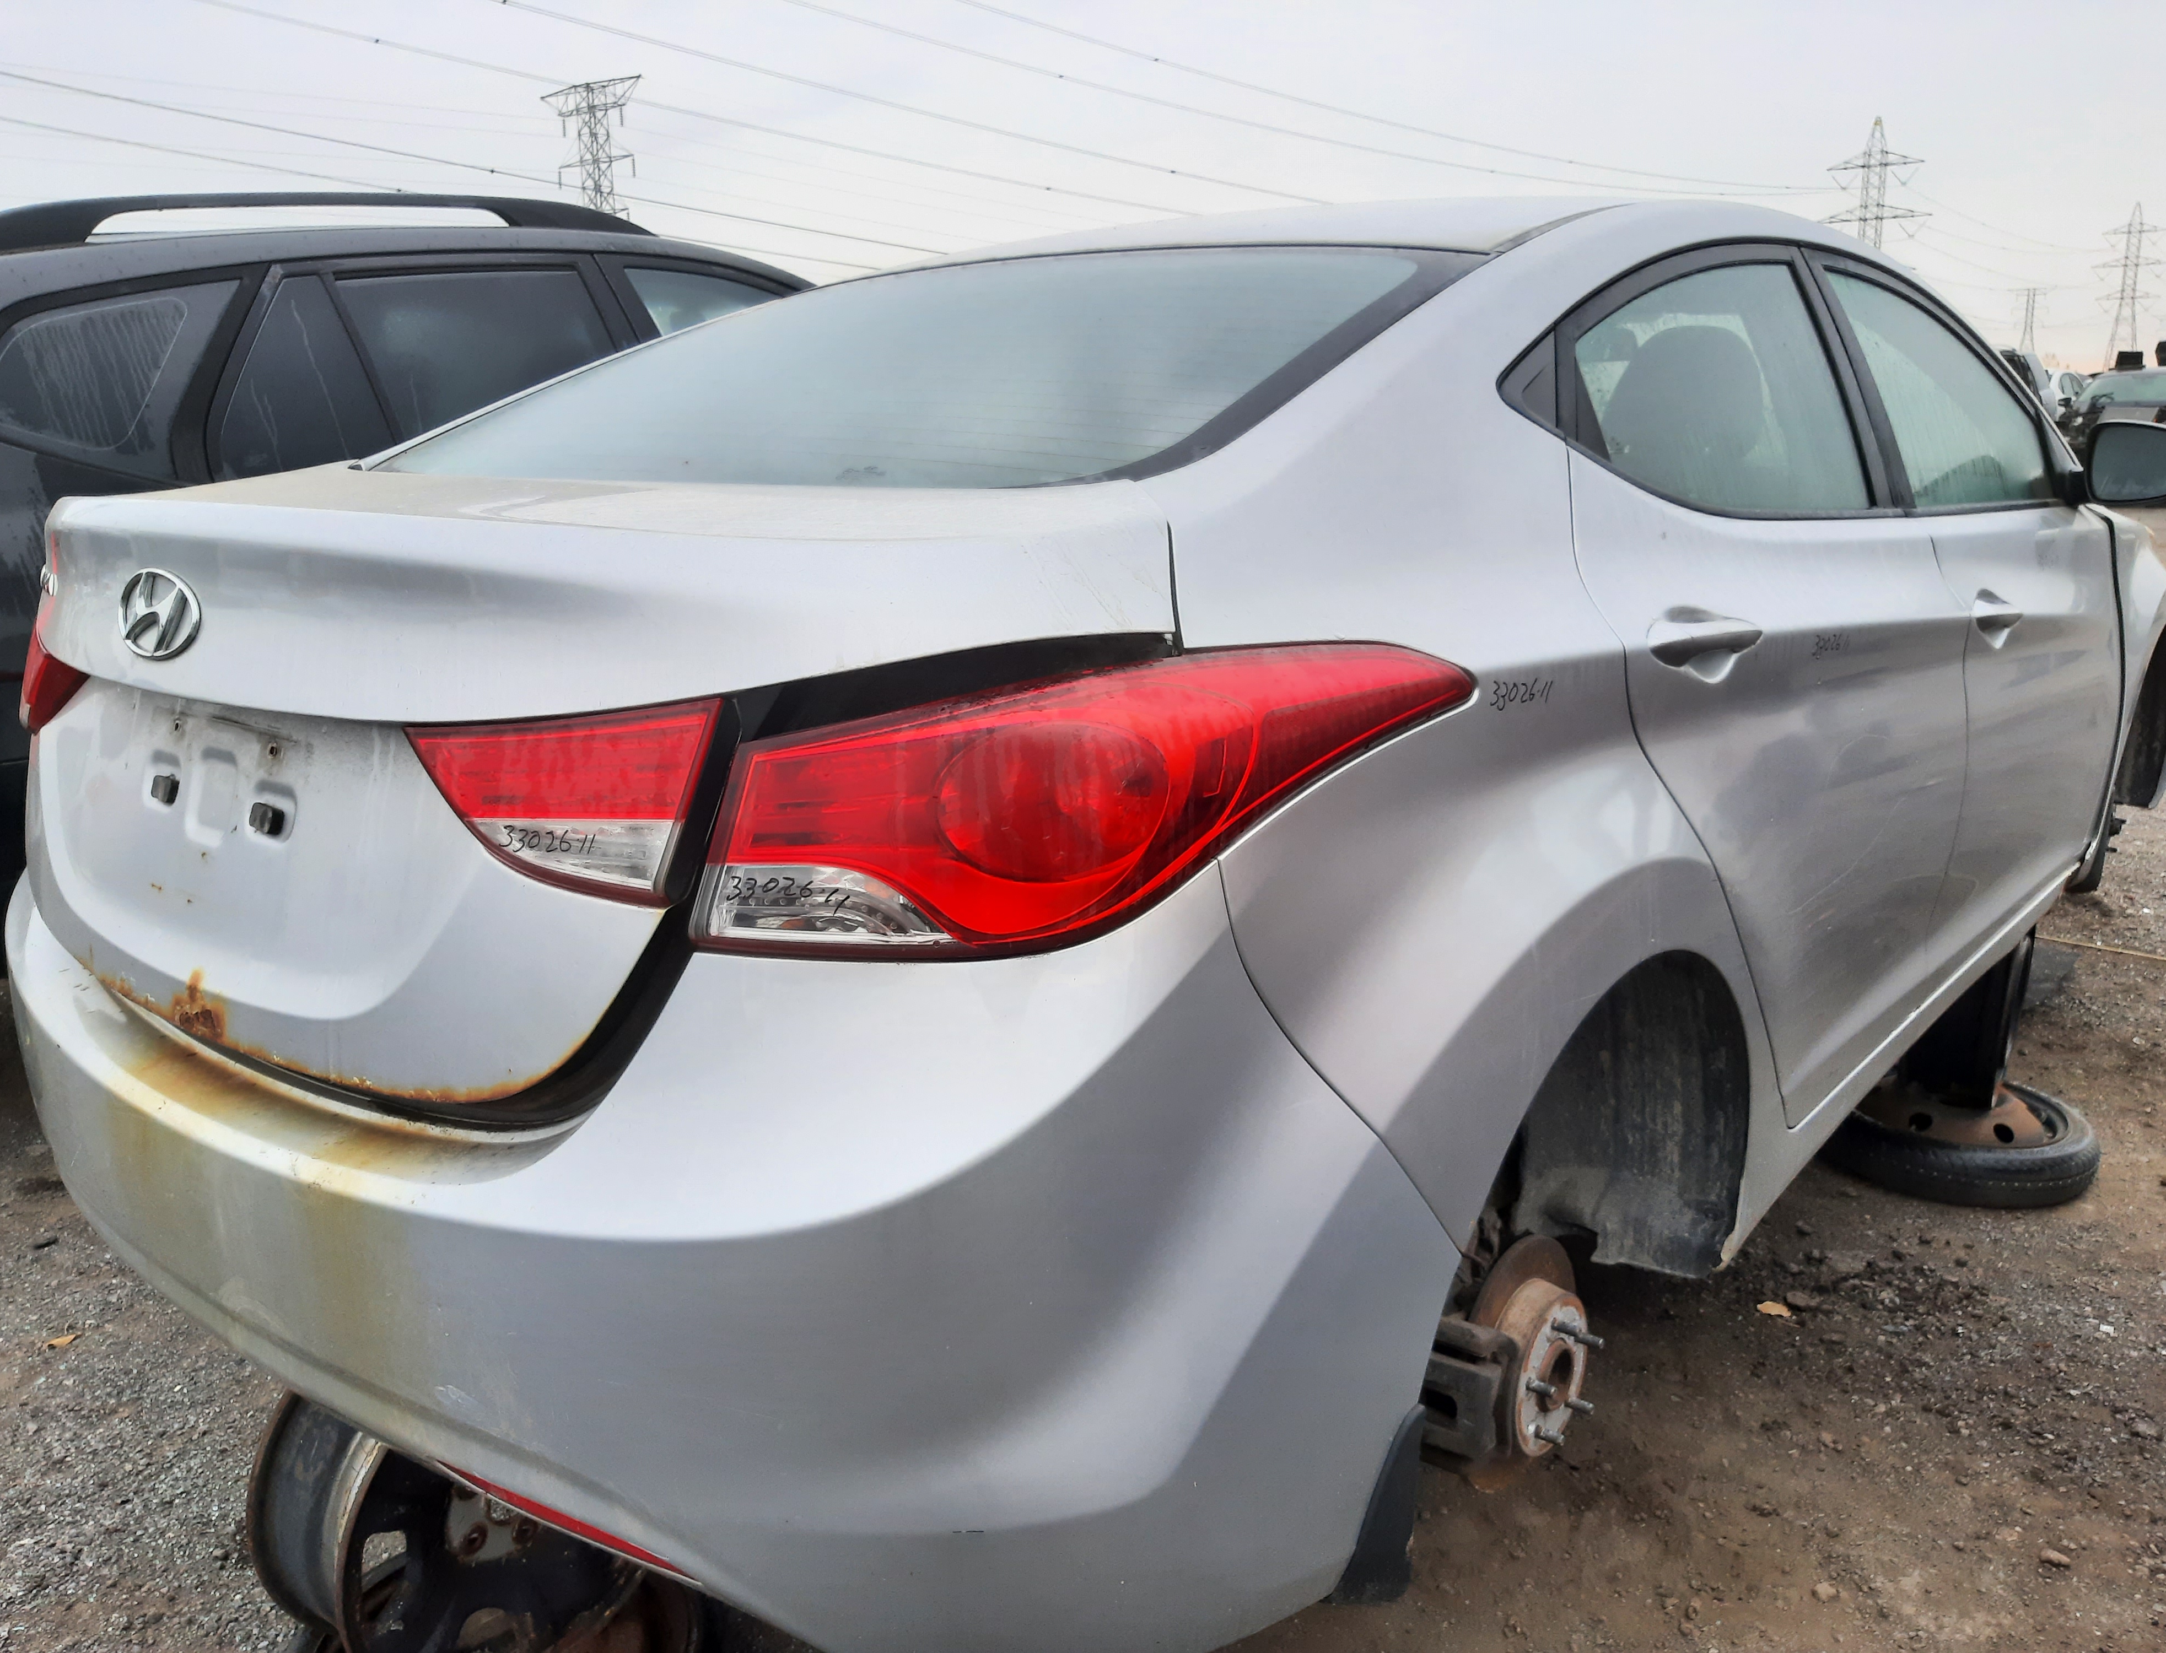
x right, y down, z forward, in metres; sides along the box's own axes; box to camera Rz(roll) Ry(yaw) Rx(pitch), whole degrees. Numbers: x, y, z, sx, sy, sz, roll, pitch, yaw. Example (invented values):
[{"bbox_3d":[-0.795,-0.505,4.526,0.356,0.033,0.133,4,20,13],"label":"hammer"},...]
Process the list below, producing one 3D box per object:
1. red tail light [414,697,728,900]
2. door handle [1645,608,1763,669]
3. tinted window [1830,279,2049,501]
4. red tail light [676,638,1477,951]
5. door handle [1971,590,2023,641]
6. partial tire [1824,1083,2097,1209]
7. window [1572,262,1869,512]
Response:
[{"bbox_3d":[-0.359,-0.026,1.164,0.275,0.150,0.070,4,13,22],"label":"red tail light"},{"bbox_3d":[0.575,-0.172,1.529,0.050,0.060,0.230,9,16,40],"label":"door handle"},{"bbox_3d":[1.431,-0.709,2.747,0.060,0.385,0.950,-21,-4,42],"label":"tinted window"},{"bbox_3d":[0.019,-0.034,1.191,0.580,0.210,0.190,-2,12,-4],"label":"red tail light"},{"bbox_3d":[1.325,-0.306,2.401,0.050,0.060,0.225,9,16,40],"label":"door handle"},{"bbox_3d":[1.837,0.638,3.515,0.560,0.130,0.560,9,17,40],"label":"partial tire"},{"bbox_3d":[0.766,-0.533,1.974,0.060,0.380,0.830,-21,-4,42],"label":"window"}]

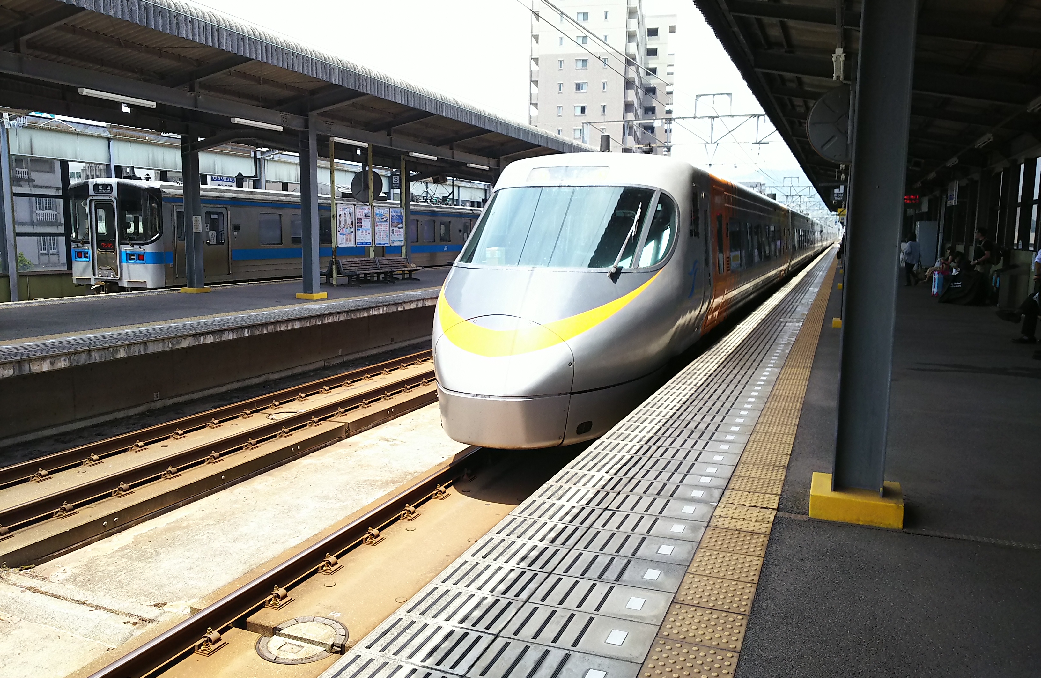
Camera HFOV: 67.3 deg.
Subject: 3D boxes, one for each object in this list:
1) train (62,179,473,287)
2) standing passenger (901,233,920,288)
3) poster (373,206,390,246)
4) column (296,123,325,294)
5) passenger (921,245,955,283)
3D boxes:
[{"bbox_3d":[-6.655,-3.431,28.791,2.850,3.660,20.200,4,8,22],"label":"train"},{"bbox_3d":[11.652,-2.375,23.323,0.460,1.570,0.420,-5,10,-37],"label":"standing passenger"},{"bbox_3d":[-3.999,-3.262,22.699,0.030,1.100,0.800,4,8,22],"label":"poster"},{"bbox_3d":[-4.518,-2.742,16.855,0.400,3.760,0.400,4,8,22],"label":"column"},{"bbox_3d":[11.373,-1.929,21.317,0.760,1.170,0.460,4,8,22],"label":"passenger"}]

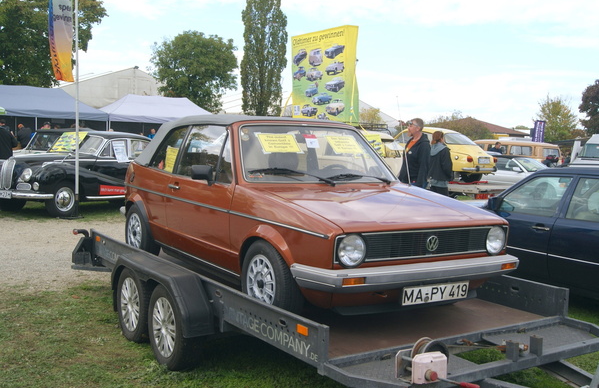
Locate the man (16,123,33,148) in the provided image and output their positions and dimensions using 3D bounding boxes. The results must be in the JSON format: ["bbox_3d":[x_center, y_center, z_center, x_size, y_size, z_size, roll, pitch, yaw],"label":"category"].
[{"bbox_3d":[-8.728,-1.344,20.577,0.450,1.740,0.520,5,6,30],"label":"man"}]

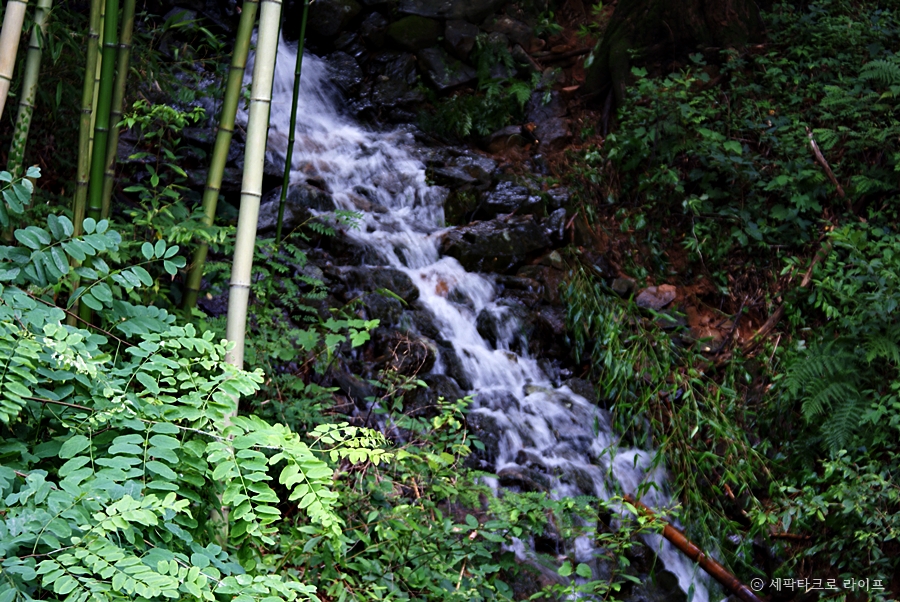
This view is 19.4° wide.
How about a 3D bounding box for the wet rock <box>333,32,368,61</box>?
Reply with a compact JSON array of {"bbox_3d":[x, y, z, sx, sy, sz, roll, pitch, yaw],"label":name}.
[{"bbox_3d":[-0.560,-1.433,14.800,0.203,0.158,0.172,2,-2,0],"label":"wet rock"}]

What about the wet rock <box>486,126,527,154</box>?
[{"bbox_3d":[0.303,-0.867,14.100,0.236,0.161,0.177,2,-2,0],"label":"wet rock"}]

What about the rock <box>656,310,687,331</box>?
[{"bbox_3d":[1.079,0.095,12.800,0.146,0.097,0.124,2,-2,0],"label":"rock"}]

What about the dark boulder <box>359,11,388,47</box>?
[{"bbox_3d":[-0.434,-1.540,14.900,0.170,0.215,0.174,2,-2,0],"label":"dark boulder"}]

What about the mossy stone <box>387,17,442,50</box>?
[{"bbox_3d":[-0.203,-1.527,15.000,0.320,0.194,0.240,2,-2,0],"label":"mossy stone"}]

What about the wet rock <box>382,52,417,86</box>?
[{"bbox_3d":[-0.273,-1.283,14.500,0.199,0.177,0.169,2,-2,0],"label":"wet rock"}]

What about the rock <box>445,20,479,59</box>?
[{"bbox_3d":[0.065,-1.483,14.900,0.193,0.238,0.194,2,-2,0],"label":"rock"}]

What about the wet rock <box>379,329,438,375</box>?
[{"bbox_3d":[-0.209,0.247,12.600,0.288,0.230,0.230,2,-2,0],"label":"wet rock"}]

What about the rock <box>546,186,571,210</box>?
[{"bbox_3d":[0.566,-0.540,13.700,0.125,0.115,0.113,2,-2,0],"label":"rock"}]

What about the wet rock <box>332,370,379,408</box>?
[{"bbox_3d":[-0.442,0.414,12.300,0.215,0.178,0.172,2,-2,0],"label":"wet rock"}]

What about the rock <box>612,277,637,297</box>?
[{"bbox_3d":[0.870,-0.072,13.100,0.120,0.100,0.108,2,-2,0],"label":"rock"}]

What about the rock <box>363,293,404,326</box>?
[{"bbox_3d":[-0.327,0.042,12.900,0.206,0.167,0.175,2,-2,0],"label":"rock"}]

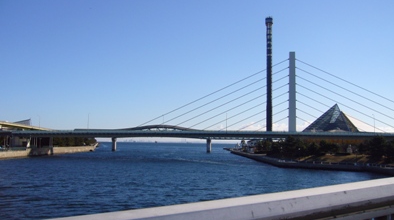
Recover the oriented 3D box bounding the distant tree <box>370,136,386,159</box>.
[{"bbox_3d":[43.053,8.952,95.220,4.290,5.230,4.290,-1,-5,24],"label":"distant tree"}]

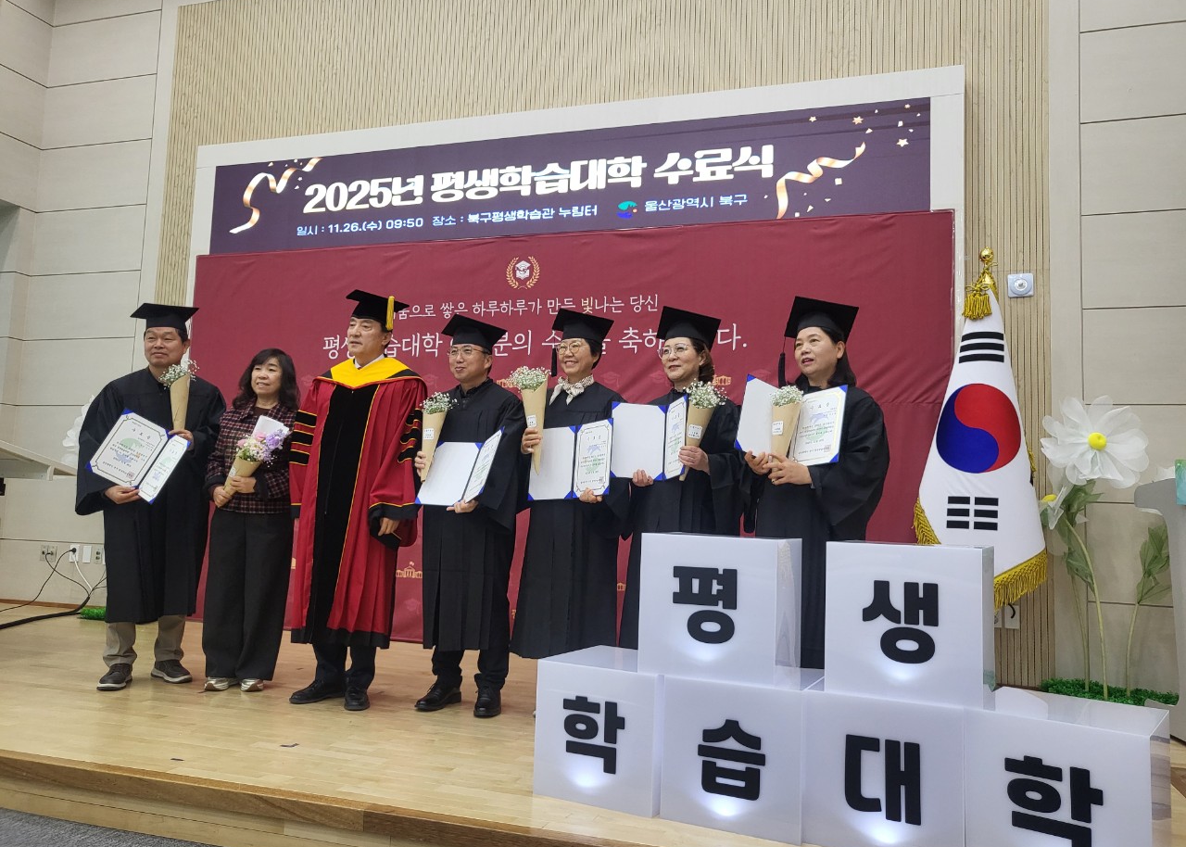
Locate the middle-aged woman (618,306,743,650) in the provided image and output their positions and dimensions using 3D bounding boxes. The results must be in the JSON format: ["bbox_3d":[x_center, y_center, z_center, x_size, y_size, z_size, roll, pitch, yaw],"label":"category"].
[{"bbox_3d":[0.367,0.370,3.641,0.540,1.725,0.440,-1,-6,33],"label":"middle-aged woman"}]

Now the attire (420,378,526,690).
[{"bbox_3d":[-0.526,0.475,3.907,0.480,1.370,0.400,1,-5,12],"label":"attire"}]

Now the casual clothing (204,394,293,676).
[{"bbox_3d":[-1.598,0.541,4.147,0.420,1.282,0.320,2,-5,3],"label":"casual clothing"}]

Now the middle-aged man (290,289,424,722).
[{"bbox_3d":[-1.055,0.304,4.034,0.580,1.823,0.430,1,-5,13],"label":"middle-aged man"}]

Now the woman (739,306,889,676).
[{"bbox_3d":[0.869,0.366,3.450,0.570,1.736,0.460,-2,-7,40],"label":"woman"}]

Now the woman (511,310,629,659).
[{"bbox_3d":[-0.104,0.360,3.786,0.510,1.724,0.430,1,-5,10],"label":"woman"}]

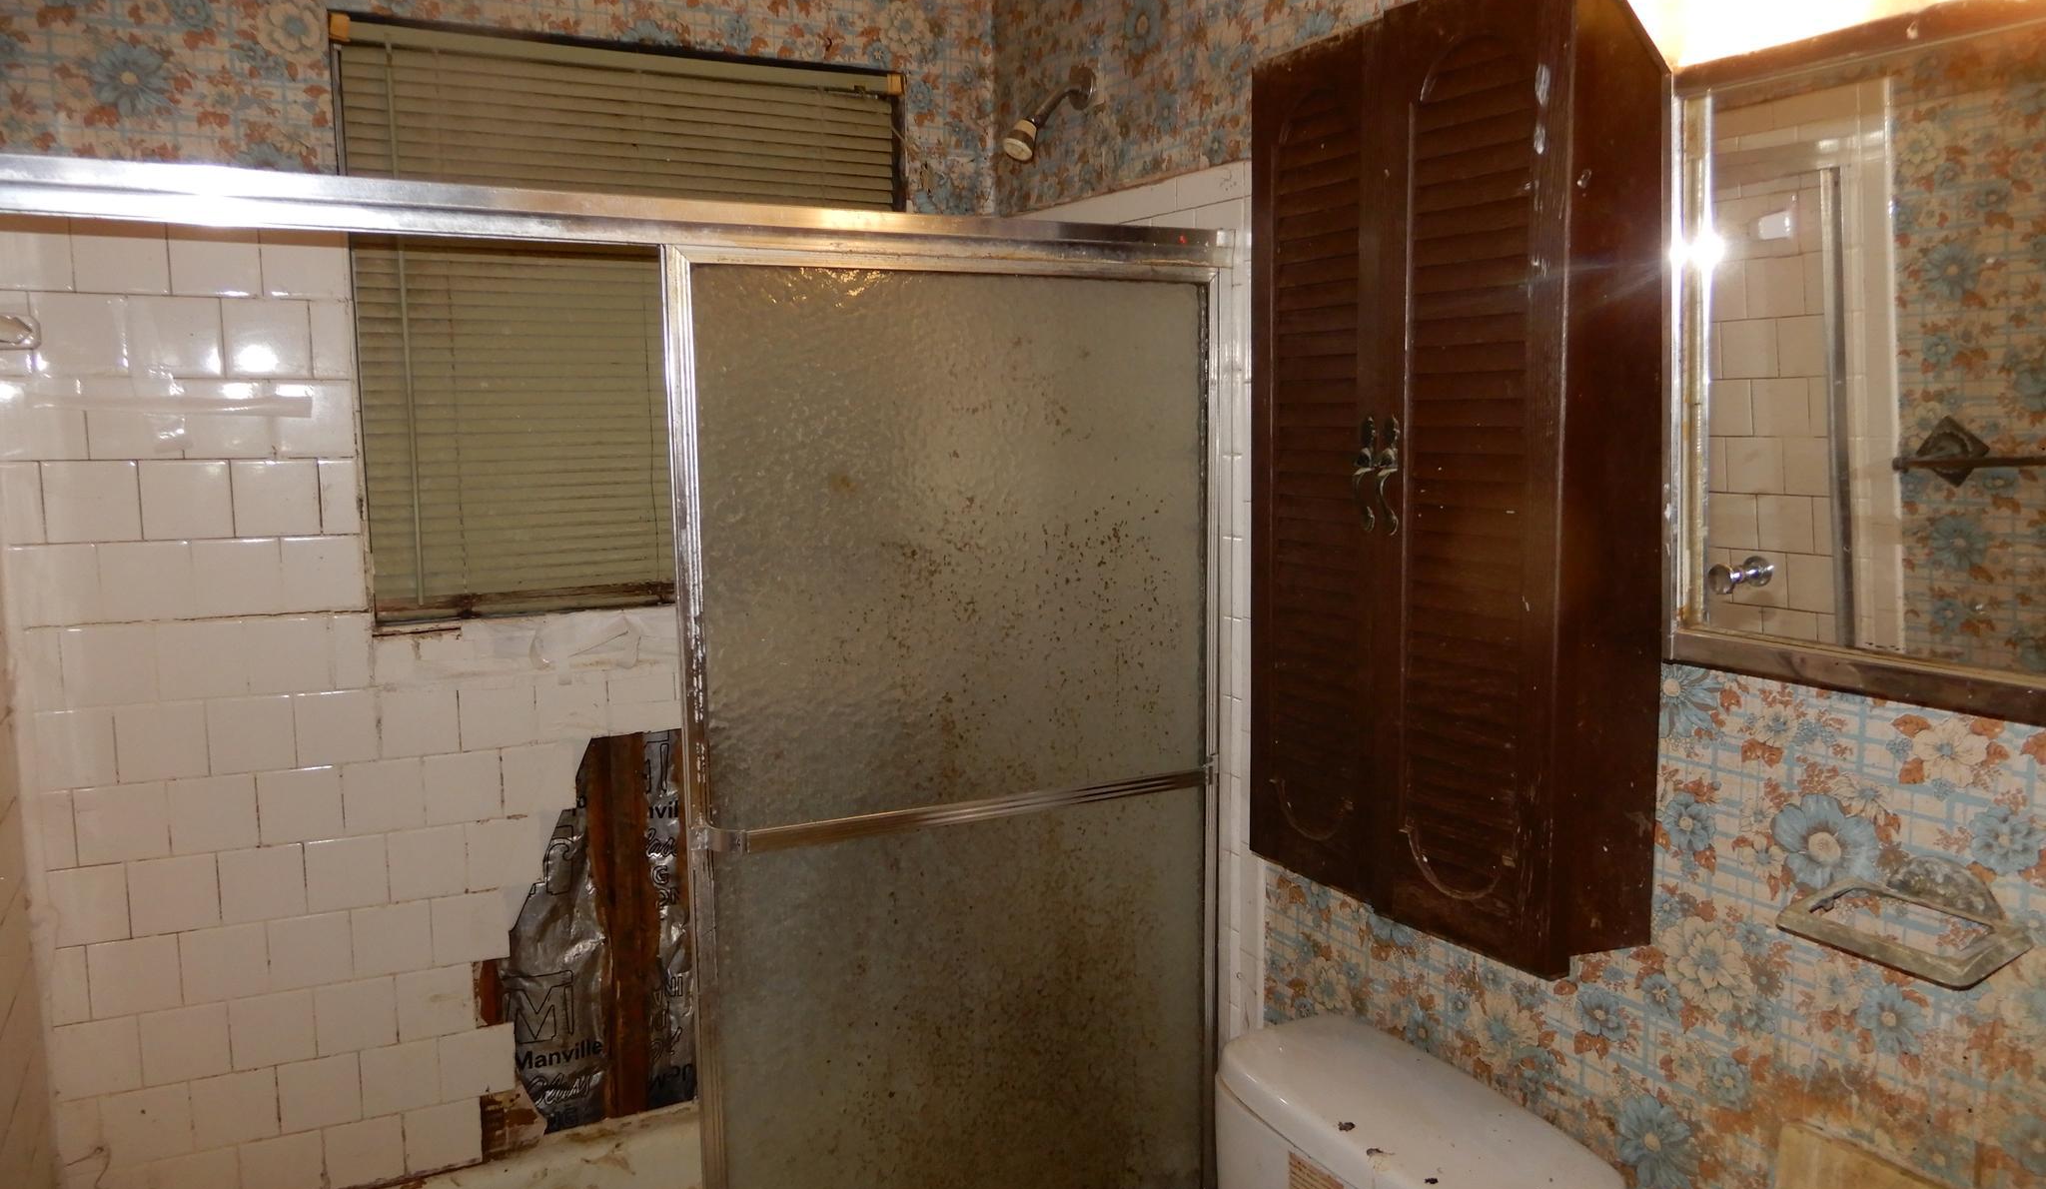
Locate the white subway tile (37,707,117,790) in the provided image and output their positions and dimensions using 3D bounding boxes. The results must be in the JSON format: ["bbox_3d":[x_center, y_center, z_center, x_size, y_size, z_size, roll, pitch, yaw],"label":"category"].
[{"bbox_3d":[-1.277,0.208,1.915,0.088,0.108,0.009,-4,7,-28],"label":"white subway tile"}]

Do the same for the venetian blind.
[{"bbox_3d":[-0.575,-0.398,2.168,0.818,0.838,0.080,-4,9,-25],"label":"venetian blind"}]

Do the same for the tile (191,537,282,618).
[{"bbox_3d":[-1.079,-0.021,1.956,0.108,0.108,0.009,-4,9,-25],"label":"tile"}]

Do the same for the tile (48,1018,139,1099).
[{"bbox_3d":[-1.284,0.643,1.971,0.104,0.108,0.008,-4,8,-25],"label":"tile"}]

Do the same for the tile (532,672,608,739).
[{"bbox_3d":[-0.683,0.171,2.163,0.107,0.107,0.010,-3,8,-24],"label":"tile"}]

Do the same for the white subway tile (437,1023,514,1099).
[{"bbox_3d":[-0.834,0.718,2.174,0.108,0.108,0.009,-4,9,-25],"label":"white subway tile"}]

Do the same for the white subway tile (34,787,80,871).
[{"bbox_3d":[-1.302,0.318,1.914,0.045,0.108,0.009,-4,7,-28],"label":"white subway tile"}]

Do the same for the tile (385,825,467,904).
[{"bbox_3d":[-0.889,0.400,2.115,0.108,0.108,0.009,-4,7,-25],"label":"tile"}]

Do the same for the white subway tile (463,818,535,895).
[{"bbox_3d":[-0.809,0.404,2.187,0.103,0.108,0.009,-4,7,-27],"label":"white subway tile"}]

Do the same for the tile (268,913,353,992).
[{"bbox_3d":[-1.043,0.521,2.075,0.108,0.108,0.009,-4,7,-27],"label":"tile"}]

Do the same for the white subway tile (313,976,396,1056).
[{"bbox_3d":[-0.982,0.620,2.091,0.108,0.108,0.009,-4,9,-25],"label":"white subway tile"}]

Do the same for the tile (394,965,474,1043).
[{"bbox_3d":[-0.898,0.622,2.162,0.108,0.108,0.009,-4,7,-27],"label":"tile"}]

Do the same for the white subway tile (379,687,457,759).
[{"bbox_3d":[-0.891,0.183,2.090,0.108,0.108,0.009,-4,7,-25],"label":"white subway tile"}]

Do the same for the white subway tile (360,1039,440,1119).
[{"bbox_3d":[-0.939,0.731,2.144,0.108,0.108,0.008,-4,8,-25],"label":"white subway tile"}]

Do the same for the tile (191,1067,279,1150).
[{"bbox_3d":[-1.137,0.740,2.048,0.108,0.108,0.009,-4,7,-27],"label":"tile"}]

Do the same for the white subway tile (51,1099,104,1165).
[{"bbox_3d":[-1.303,0.749,1.960,0.053,0.108,0.009,-4,7,-25],"label":"white subway tile"}]

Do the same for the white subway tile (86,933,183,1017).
[{"bbox_3d":[-1.228,0.527,1.962,0.108,0.108,0.009,-4,9,-25],"label":"white subway tile"}]

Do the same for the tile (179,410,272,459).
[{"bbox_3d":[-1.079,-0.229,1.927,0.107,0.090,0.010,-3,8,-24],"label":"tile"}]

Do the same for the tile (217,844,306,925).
[{"bbox_3d":[-1.094,0.416,2.038,0.108,0.108,0.009,-4,7,-27],"label":"tile"}]

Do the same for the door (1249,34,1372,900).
[{"bbox_3d":[0.325,-0.134,1.556,0.020,0.905,0.220,-4,7,-28],"label":"door"}]

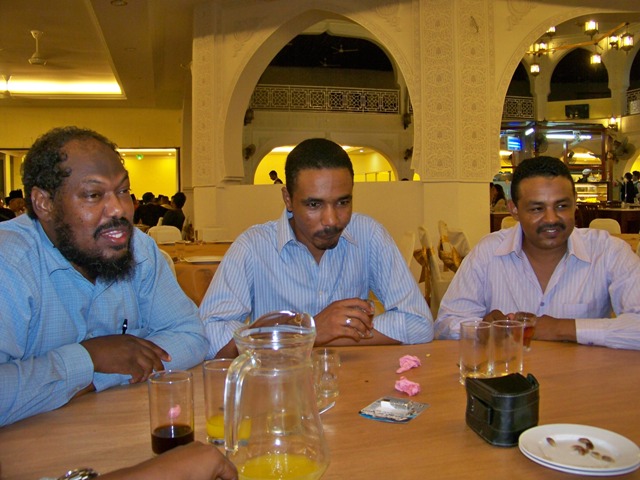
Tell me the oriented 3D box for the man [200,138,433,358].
[{"bbox_3d":[-0.030,0.360,1.620,0.570,1.200,0.600,-2,3,-9],"label":"man"}]

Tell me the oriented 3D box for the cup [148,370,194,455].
[{"bbox_3d":[-0.218,0.257,0.899,0.062,0.113,0.062,-1,3,0],"label":"cup"}]

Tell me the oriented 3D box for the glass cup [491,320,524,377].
[{"bbox_3d":[0.388,0.226,1.255,0.062,0.114,0.062,-1,3,0],"label":"glass cup"}]

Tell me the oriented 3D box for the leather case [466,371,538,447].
[{"bbox_3d":[0.298,0.262,0.953,0.102,0.076,0.112,-2,3,-12],"label":"leather case"}]

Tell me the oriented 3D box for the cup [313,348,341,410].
[{"bbox_3d":[0.014,0.253,1.148,0.051,0.086,0.051,-1,3,0],"label":"cup"}]

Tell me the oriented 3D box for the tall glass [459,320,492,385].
[{"bbox_3d":[0.313,0.227,1.223,0.062,0.116,0.062,-1,3,0],"label":"tall glass"}]

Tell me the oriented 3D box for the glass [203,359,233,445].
[{"bbox_3d":[-0.147,0.251,0.948,0.063,0.115,0.063,-1,3,0],"label":"glass"}]

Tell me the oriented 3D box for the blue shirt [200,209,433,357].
[{"bbox_3d":[-0.025,0.170,1.580,0.560,0.520,0.420,-2,3,-9],"label":"blue shirt"}]

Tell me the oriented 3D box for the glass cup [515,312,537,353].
[{"bbox_3d":[0.499,0.224,1.478,0.052,0.088,0.052,-1,3,0],"label":"glass cup"}]

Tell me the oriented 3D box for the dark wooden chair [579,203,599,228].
[{"bbox_3d":[5.753,-0.316,13.272,0.450,0.920,0.500,0,4,7],"label":"dark wooden chair"}]

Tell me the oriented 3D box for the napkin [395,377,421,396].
[{"bbox_3d":[0.174,0.279,1.178,0.050,0.022,0.052,-1,3,0],"label":"napkin"}]

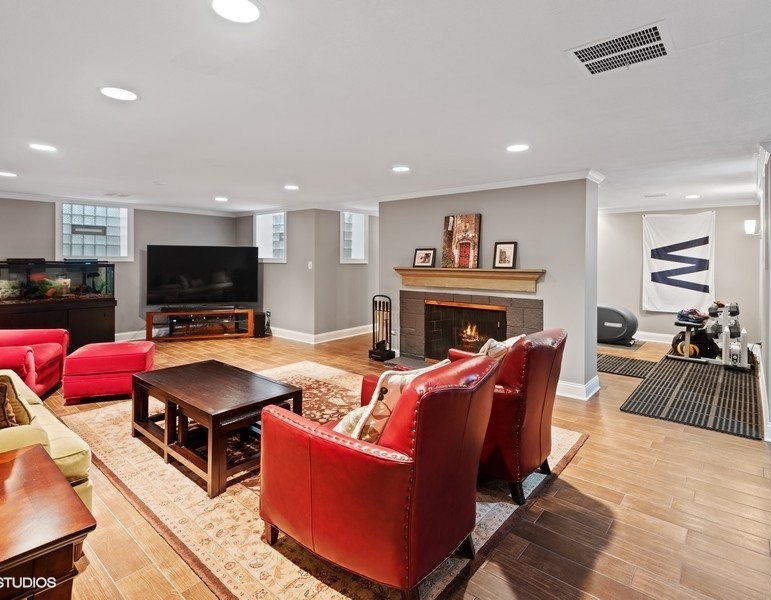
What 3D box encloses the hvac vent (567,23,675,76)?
[{"bbox_3d":[0.942,-0.986,1.595,0.320,0.020,0.310,3,5,41],"label":"hvac vent"}]

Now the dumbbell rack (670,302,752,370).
[{"bbox_3d":[4.267,0.416,5.276,0.840,0.740,0.550,4,6,40],"label":"dumbbell rack"}]

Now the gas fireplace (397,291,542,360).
[{"bbox_3d":[0.957,0.393,4.721,1.840,0.935,0.280,3,5,42],"label":"gas fireplace"}]

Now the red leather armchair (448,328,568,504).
[{"bbox_3d":[0.612,0.623,2.636,0.910,0.910,0.750,3,5,40],"label":"red leather armchair"}]

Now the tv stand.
[{"bbox_3d":[-3.086,0.384,6.811,1.680,0.470,0.460,-1,5,-14],"label":"tv stand"}]

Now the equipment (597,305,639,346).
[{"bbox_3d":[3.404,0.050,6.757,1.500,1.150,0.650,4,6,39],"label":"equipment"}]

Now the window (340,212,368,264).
[{"bbox_3d":[-0.567,-1.060,6.926,0.130,0.870,0.681,4,6,40],"label":"window"}]

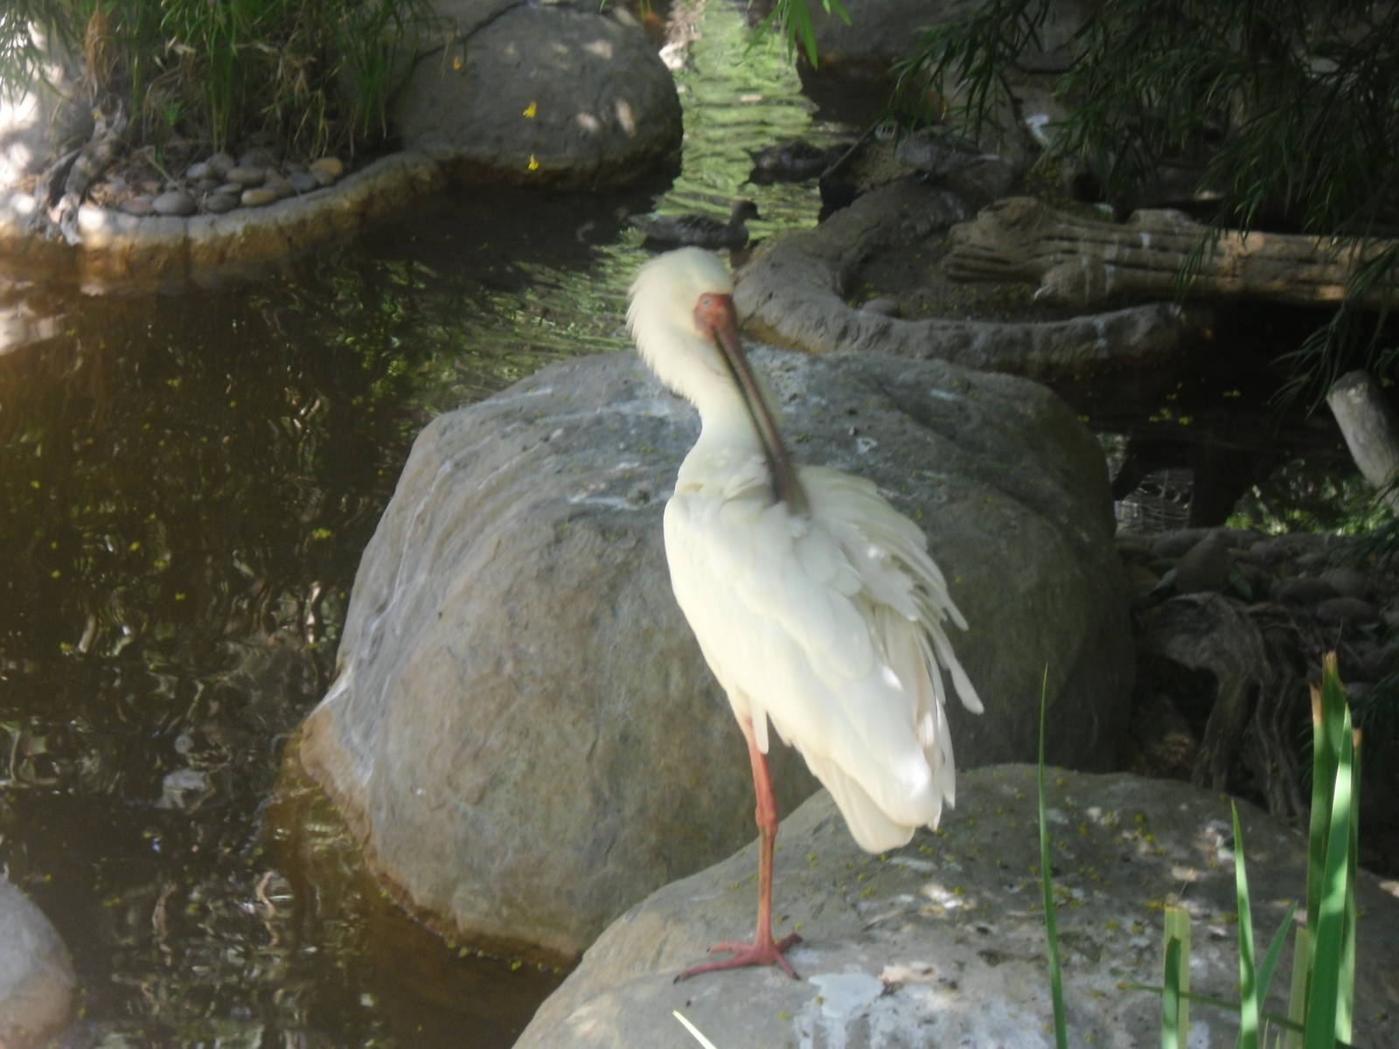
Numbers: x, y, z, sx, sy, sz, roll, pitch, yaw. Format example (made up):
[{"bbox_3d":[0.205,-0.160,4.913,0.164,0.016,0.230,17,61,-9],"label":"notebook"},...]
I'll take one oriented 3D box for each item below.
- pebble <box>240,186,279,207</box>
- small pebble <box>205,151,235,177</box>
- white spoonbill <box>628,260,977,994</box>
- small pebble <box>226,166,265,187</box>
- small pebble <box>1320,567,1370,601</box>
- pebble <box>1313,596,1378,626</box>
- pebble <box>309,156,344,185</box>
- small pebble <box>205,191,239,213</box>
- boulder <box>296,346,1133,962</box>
[{"bbox_3d":[-1.230,-0.917,10.400,0.110,0.057,0.093,0,14,0],"label":"pebble"},{"bbox_3d":[-1.387,-1.041,10.800,0.092,0.086,0.078,0,14,0],"label":"small pebble"},{"bbox_3d":[0.103,0.081,3.627,0.340,0.715,0.240,-2,14,-10],"label":"white spoonbill"},{"bbox_3d":[-1.299,-0.999,10.650,0.110,0.059,0.093,0,14,0],"label":"small pebble"},{"bbox_3d":[1.040,0.099,6.000,0.092,0.057,0.078,0,14,0],"label":"small pebble"},{"bbox_3d":[1.016,0.136,5.850,0.102,0.042,0.086,0,14,0],"label":"pebble"},{"bbox_3d":[-1.074,-1.018,10.700,0.101,0.082,0.086,0,14,0],"label":"pebble"},{"bbox_3d":[-1.325,-0.892,10.300,0.097,0.060,0.082,0,14,0],"label":"small pebble"},{"bbox_3d":[0.025,0.115,5.615,1.300,0.670,1.250,0,14,0],"label":"boulder"}]

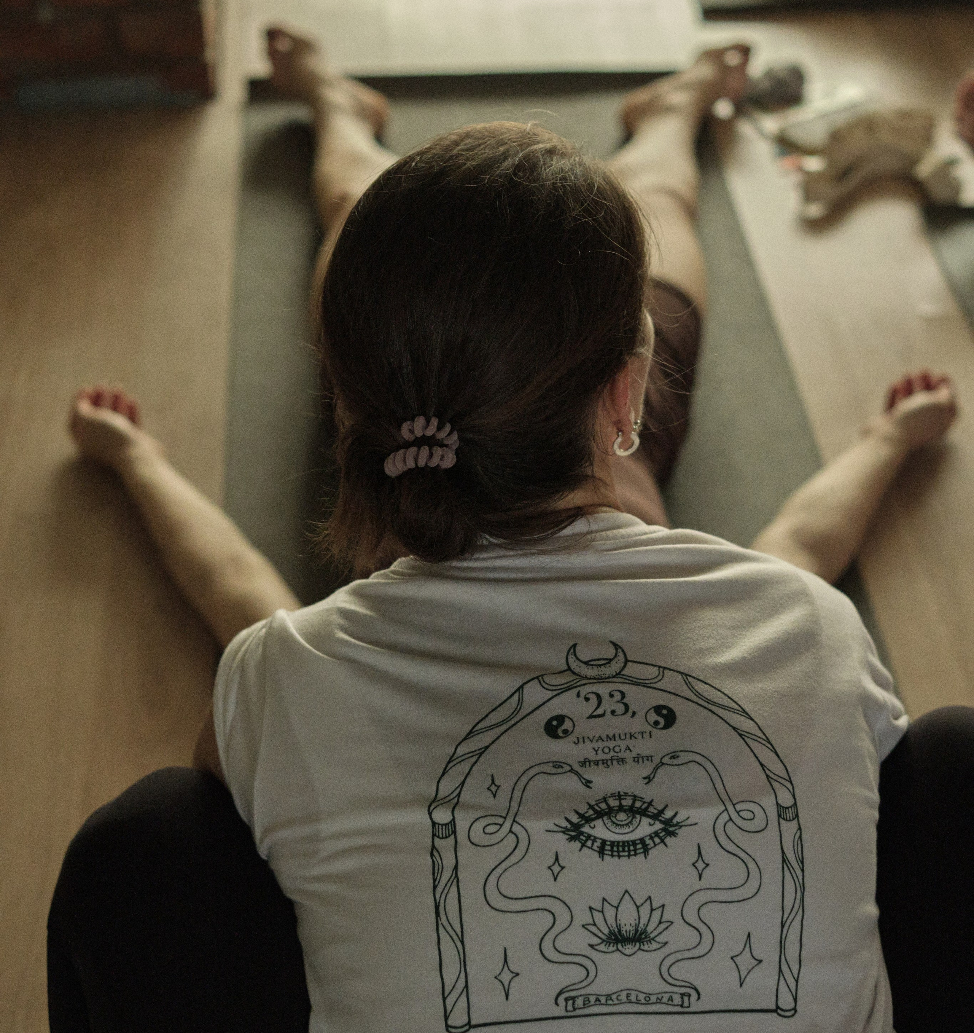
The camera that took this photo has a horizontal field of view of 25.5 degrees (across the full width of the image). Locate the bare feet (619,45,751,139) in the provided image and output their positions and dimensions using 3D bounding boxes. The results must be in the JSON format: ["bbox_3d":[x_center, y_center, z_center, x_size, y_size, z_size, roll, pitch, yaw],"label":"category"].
[{"bbox_3d":[0.276,-0.585,2.942,0.090,0.095,0.220,28,45,33],"label":"bare feet"}]

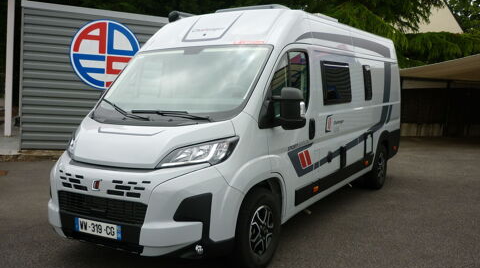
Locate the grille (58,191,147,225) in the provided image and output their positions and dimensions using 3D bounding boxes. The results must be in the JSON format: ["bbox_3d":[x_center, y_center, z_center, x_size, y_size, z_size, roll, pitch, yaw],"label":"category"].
[{"bbox_3d":[-1.108,0.581,3.624,0.970,0.165,0.090,2,6,30],"label":"grille"}]

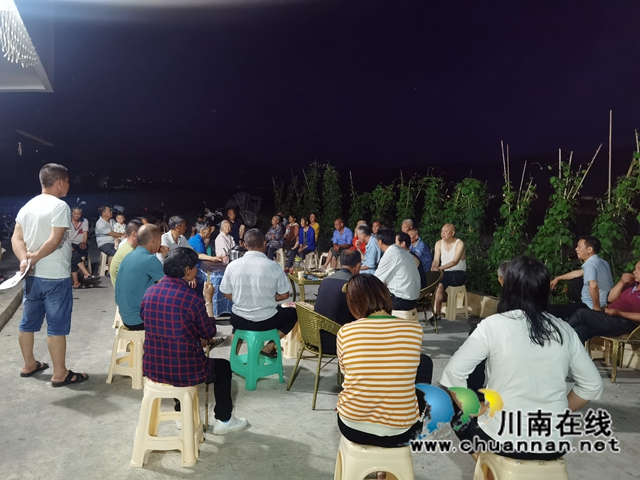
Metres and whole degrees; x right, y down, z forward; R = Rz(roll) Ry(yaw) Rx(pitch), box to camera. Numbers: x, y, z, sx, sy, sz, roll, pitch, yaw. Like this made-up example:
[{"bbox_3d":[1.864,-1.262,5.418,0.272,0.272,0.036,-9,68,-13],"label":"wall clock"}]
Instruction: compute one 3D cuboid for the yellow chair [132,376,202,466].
[{"bbox_3d":[-0.849,1.019,2.897,0.360,0.440,0.340,2,4,2],"label":"yellow chair"}]

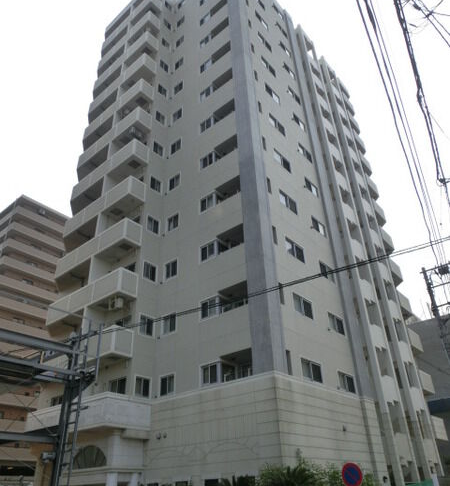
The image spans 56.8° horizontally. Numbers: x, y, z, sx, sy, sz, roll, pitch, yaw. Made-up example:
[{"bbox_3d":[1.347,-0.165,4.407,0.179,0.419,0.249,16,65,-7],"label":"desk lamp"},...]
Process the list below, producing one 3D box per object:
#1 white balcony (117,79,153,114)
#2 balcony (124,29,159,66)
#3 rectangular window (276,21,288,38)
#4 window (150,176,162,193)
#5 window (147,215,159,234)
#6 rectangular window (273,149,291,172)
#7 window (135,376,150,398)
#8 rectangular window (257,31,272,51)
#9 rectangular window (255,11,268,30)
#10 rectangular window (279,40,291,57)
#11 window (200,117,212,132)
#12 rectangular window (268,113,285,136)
[{"bbox_3d":[-6.070,-9.829,28.560,2.420,1.340,1.150,-26,-39,33],"label":"white balcony"},{"bbox_3d":[-6.399,-14.725,32.190,2.512,1.360,1.152,-26,-39,33],"label":"balcony"},{"bbox_3d":[4.700,-17.431,34.172,0.120,0.750,1.520,-26,-39,33],"label":"rectangular window"},{"bbox_3d":[-4.051,-3.456,24.588,0.120,0.920,0.850,-27,-40,33],"label":"window"},{"bbox_3d":[-4.019,-1.001,23.373,0.120,0.930,0.860,-26,-39,33],"label":"window"},{"bbox_3d":[3.199,-4.607,23.316,0.120,0.900,1.600,-27,-40,33],"label":"rectangular window"},{"bbox_3d":[-3.656,6.415,18.541,0.120,0.813,0.870,-26,-40,32],"label":"window"},{"bbox_3d":[2.919,-14.579,30.239,0.140,0.784,1.600,-26,-39,33],"label":"rectangular window"},{"bbox_3d":[2.829,-16.932,31.685,0.120,0.813,1.558,-26,-40,32],"label":"rectangular window"},{"bbox_3d":[4.789,-15.479,33.190,0.120,0.900,1.450,-27,-40,33],"label":"rectangular window"},{"bbox_3d":[-1.111,-7.202,25.424,0.970,0.880,0.120,-26,-39,33],"label":"window"},{"bbox_3d":[3.116,-7.090,24.924,0.120,0.900,1.600,-27,-40,33],"label":"rectangular window"}]

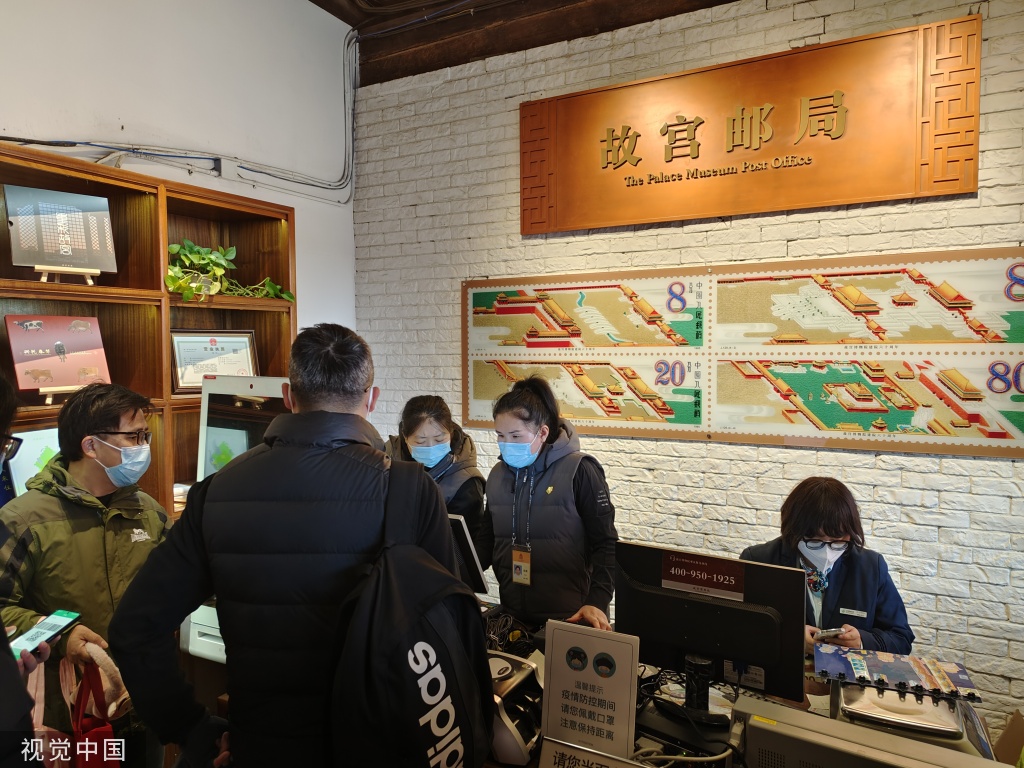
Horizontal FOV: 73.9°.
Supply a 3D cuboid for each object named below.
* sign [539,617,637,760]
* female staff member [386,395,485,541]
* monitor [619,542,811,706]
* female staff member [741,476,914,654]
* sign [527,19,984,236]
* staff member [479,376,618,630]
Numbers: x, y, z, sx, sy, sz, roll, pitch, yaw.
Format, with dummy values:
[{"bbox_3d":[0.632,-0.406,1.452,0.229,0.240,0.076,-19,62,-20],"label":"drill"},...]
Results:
[{"bbox_3d":[0.163,0.670,1.458,0.210,0.295,0.035,1,-3,24],"label":"sign"},{"bbox_3d":[-0.263,0.798,2.380,0.460,1.520,0.340,0,3,10],"label":"female staff member"},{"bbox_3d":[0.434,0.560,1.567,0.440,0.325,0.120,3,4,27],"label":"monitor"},{"bbox_3d":[0.896,0.927,1.939,0.470,1.290,0.570,1,3,27],"label":"female staff member"},{"bbox_3d":[0.811,-0.963,2.696,1.740,0.595,0.040,1,3,27],"label":"sign"},{"bbox_3d":[0.104,0.773,2.123,0.470,1.590,0.350,1,3,29],"label":"staff member"}]

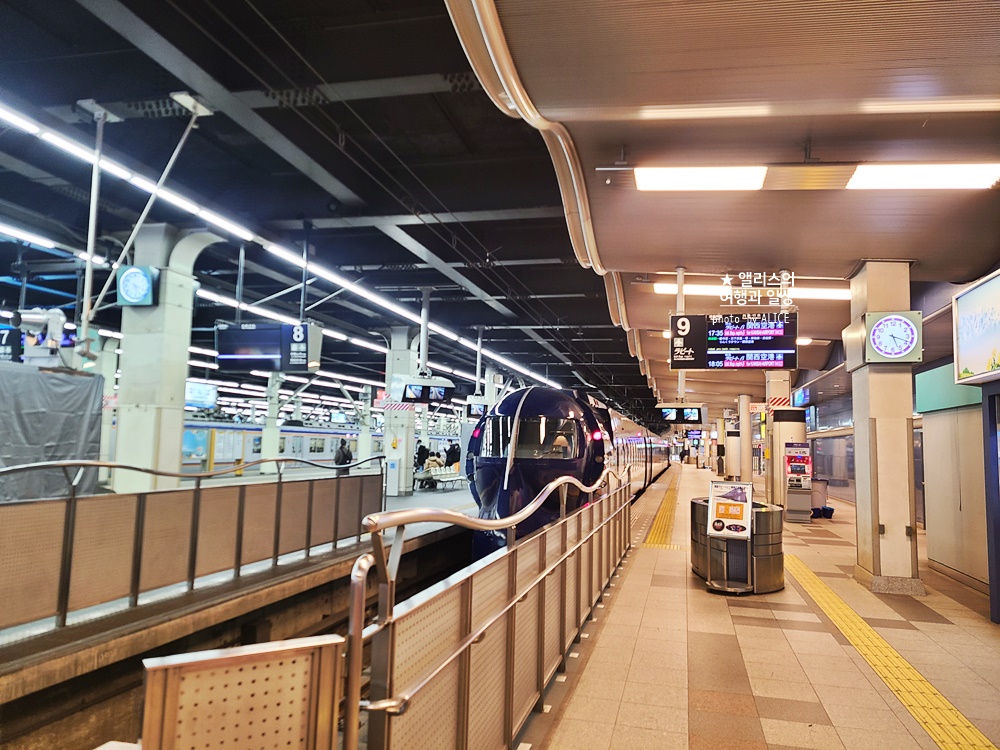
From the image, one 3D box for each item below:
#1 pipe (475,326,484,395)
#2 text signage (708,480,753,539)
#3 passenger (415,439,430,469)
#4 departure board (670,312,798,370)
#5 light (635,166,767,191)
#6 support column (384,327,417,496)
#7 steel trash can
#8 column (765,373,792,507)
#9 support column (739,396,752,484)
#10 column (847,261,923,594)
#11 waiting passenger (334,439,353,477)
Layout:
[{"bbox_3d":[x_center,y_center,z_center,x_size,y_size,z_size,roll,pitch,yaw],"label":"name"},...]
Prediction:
[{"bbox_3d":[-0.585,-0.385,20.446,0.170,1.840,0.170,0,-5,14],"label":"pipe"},{"bbox_3d":[2.571,1.515,8.378,0.455,0.620,0.050,-2,-16,36],"label":"text signage"},{"bbox_3d":[-2.637,3.007,25.495,0.400,1.580,0.500,1,-5,8],"label":"passenger"},{"bbox_3d":[2.840,-0.390,9.161,1.470,0.680,0.280,0,-5,14],"label":"departure board"},{"bbox_3d":[1.853,-1.820,6.952,1.170,0.090,0.620,4,-4,14],"label":"light"},{"bbox_3d":[-2.746,1.028,20.743,0.620,4.635,0.620,0,-5,14],"label":"support column"},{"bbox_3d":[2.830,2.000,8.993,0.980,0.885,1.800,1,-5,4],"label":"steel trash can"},{"bbox_3d":[6.932,1.495,18.681,0.500,3.755,0.680,0,-5,14],"label":"column"},{"bbox_3d":[9.368,2.515,28.585,0.450,3.560,0.450,0,-5,14],"label":"support column"},{"bbox_3d":[4.501,0.575,8.797,0.510,3.755,0.730,0,-5,14],"label":"column"},{"bbox_3d":[-4.495,2.625,21.541,0.520,1.570,0.340,2,-5,-8],"label":"waiting passenger"}]

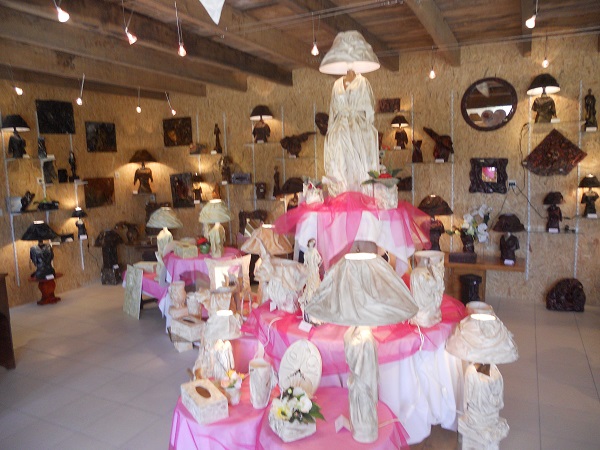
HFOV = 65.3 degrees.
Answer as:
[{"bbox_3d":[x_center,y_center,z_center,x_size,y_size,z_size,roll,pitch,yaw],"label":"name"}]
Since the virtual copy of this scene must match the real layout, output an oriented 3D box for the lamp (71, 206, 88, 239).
[{"bbox_3d":[-2.758,-0.022,5.866,0.180,0.393,0.180,2,9,26],"label":"lamp"}]

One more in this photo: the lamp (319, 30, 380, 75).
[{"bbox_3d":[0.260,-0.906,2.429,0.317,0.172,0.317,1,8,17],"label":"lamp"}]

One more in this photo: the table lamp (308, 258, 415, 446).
[{"bbox_3d":[0.244,0.481,1.795,0.423,0.730,0.423,1,8,17],"label":"table lamp"}]

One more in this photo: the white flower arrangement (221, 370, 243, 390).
[{"bbox_3d":[-0.328,0.748,2.250,0.103,0.090,0.095,-3,7,-9],"label":"white flower arrangement"}]

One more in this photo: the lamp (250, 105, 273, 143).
[{"bbox_3d":[-0.509,-1.343,6.192,0.295,0.470,0.290,2,8,26],"label":"lamp"}]

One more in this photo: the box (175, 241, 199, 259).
[{"bbox_3d":[-1.169,0.269,4.892,0.150,0.098,0.294,-6,8,-26],"label":"box"}]

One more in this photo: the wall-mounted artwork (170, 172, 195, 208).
[{"bbox_3d":[-1.774,-0.516,7.106,0.440,0.510,0.035,2,8,26],"label":"wall-mounted artwork"}]

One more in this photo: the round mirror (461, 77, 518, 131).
[{"bbox_3d":[1.999,-1.274,4.931,0.555,0.550,0.040,1,8,26],"label":"round mirror"}]

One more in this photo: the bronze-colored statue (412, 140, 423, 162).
[{"bbox_3d":[1.311,-0.818,5.209,0.115,0.240,0.095,1,8,26],"label":"bronze-colored statue"}]

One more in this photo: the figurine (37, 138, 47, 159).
[{"bbox_3d":[-2.957,-0.882,5.380,0.060,0.233,0.075,2,9,26],"label":"figurine"}]

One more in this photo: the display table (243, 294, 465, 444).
[{"bbox_3d":[0.386,0.856,3.278,1.392,0.630,1.392,2,8,26],"label":"display table"}]

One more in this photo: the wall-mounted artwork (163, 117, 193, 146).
[{"bbox_3d":[-1.765,-1.343,6.775,0.500,0.390,0.030,1,8,26],"label":"wall-mounted artwork"}]

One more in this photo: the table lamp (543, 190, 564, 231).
[{"bbox_3d":[2.555,-0.129,4.707,0.195,0.417,0.195,2,9,26],"label":"table lamp"}]

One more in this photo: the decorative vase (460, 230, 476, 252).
[{"bbox_3d":[1.798,0.187,5.010,0.150,0.255,0.140,1,8,26],"label":"decorative vase"}]

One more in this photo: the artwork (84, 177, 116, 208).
[{"bbox_3d":[-2.881,-0.461,6.747,0.035,0.415,0.500,2,8,26],"label":"artwork"}]

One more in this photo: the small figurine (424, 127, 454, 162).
[{"bbox_3d":[1.570,-0.906,5.266,0.310,0.380,0.180,2,8,26],"label":"small figurine"}]

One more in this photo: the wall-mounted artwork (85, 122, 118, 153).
[{"bbox_3d":[-2.746,-1.212,6.494,0.030,0.395,0.500,1,8,26],"label":"wall-mounted artwork"}]

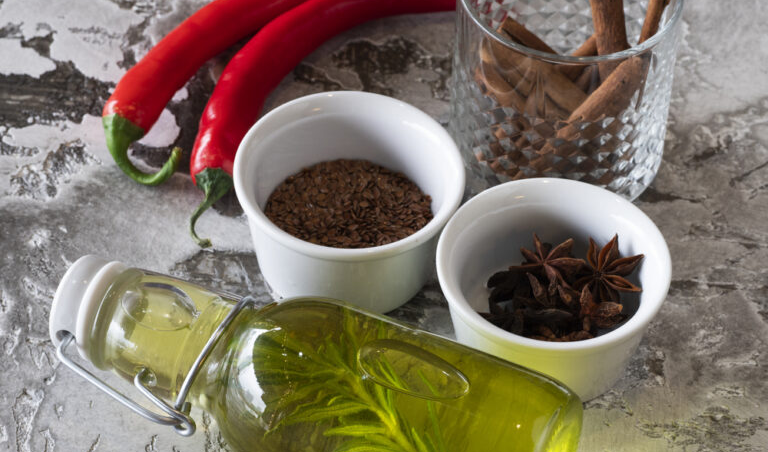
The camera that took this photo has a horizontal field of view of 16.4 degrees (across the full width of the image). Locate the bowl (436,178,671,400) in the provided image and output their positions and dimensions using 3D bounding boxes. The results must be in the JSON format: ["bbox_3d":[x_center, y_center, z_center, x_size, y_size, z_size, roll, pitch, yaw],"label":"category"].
[{"bbox_3d":[0.060,0.027,0.971,0.084,0.044,0.084,2,47,-2],"label":"bowl"}]

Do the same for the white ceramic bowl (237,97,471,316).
[{"bbox_3d":[-0.014,-0.004,0.993,0.084,0.044,0.084,2,47,-2],"label":"white ceramic bowl"}]

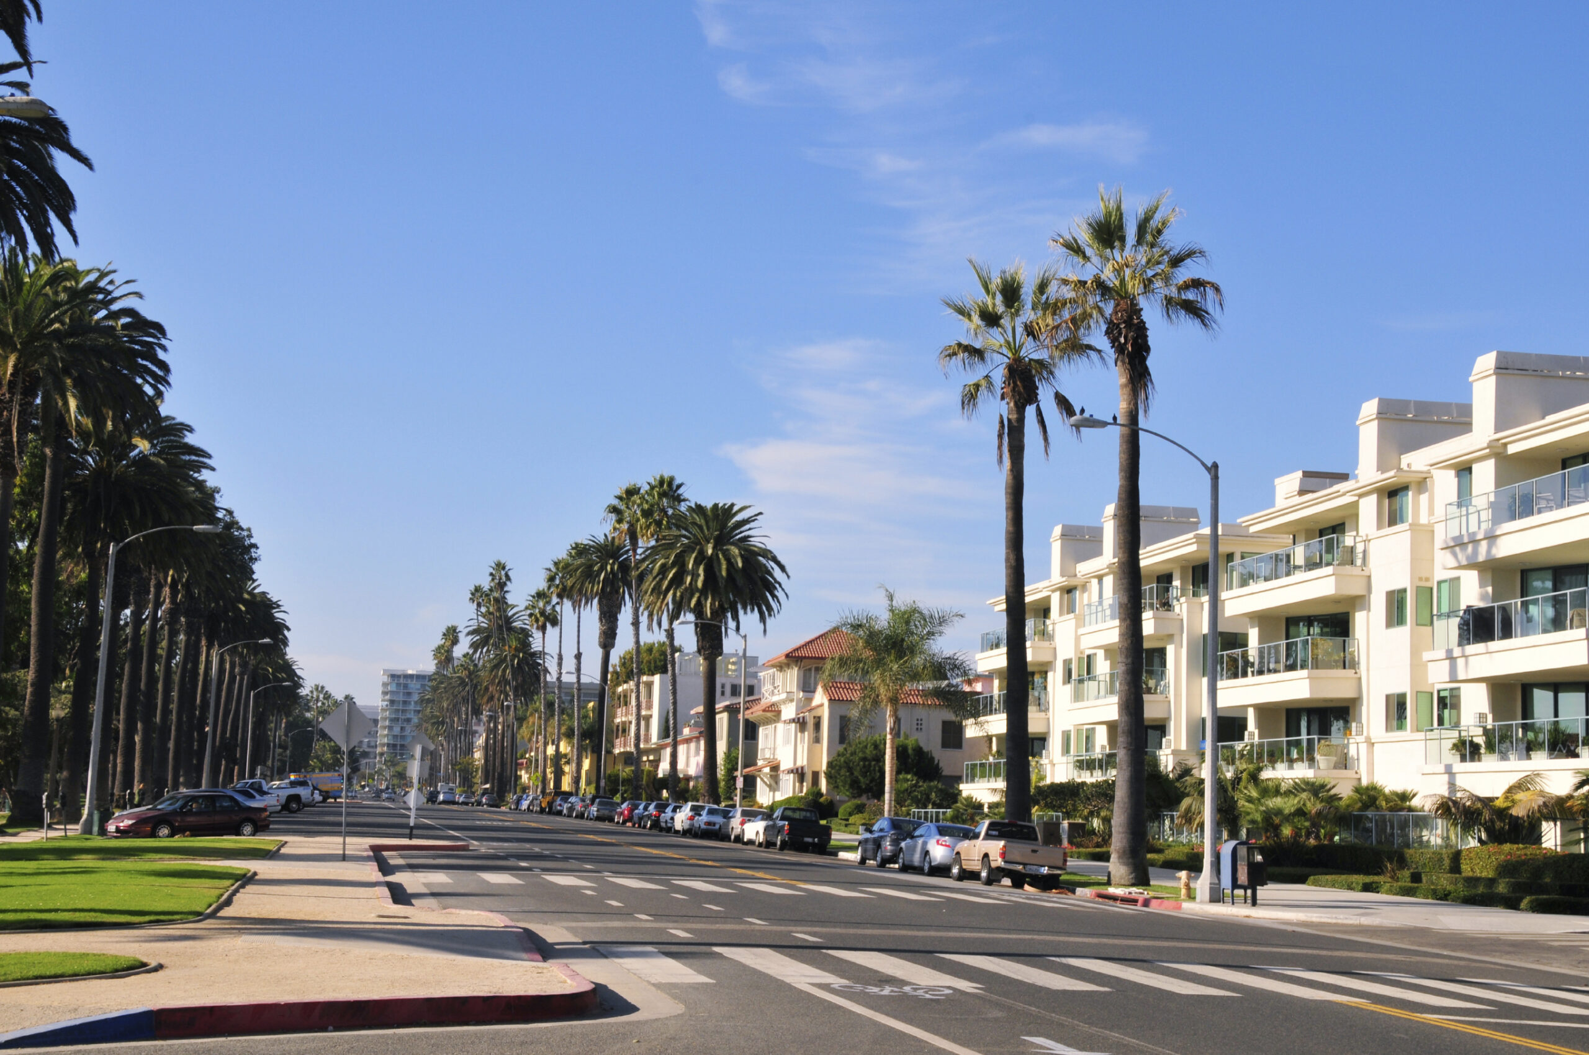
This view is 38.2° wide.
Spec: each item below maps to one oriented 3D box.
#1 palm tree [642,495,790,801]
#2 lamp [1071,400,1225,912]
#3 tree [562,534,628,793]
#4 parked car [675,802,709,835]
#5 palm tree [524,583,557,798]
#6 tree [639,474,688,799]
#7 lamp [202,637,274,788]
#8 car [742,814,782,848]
[{"bbox_3d":[-4.274,7.206,120.081,7.569,17.214,7.569,2,-7,-2],"label":"palm tree"},{"bbox_3d":[7.342,2.722,47.890,3.440,9.940,0.480,3,-7,-11],"label":"lamp"},{"bbox_3d":[-14.704,10.903,170.495,5.632,20.918,5.632,3,-7,-5],"label":"tree"},{"bbox_3d":[-4.605,13.816,108.561,1.800,1.500,4.700,3,-7,-10],"label":"parked car"},{"bbox_3d":[-23.897,15.885,213.287,3.339,20.406,3.339,3,-7,-6],"label":"palm tree"},{"bbox_3d":[-7.347,7.179,136.182,3.200,20.753,3.200,3,-7,-10],"label":"tree"},{"bbox_3d":[-31.974,11.320,131.879,3.440,9.940,0.450,3,-7,-11],"label":"lamp"},{"bbox_3d":[-0.798,11.685,88.597,1.750,1.320,4.400,3,-7,-10],"label":"car"}]

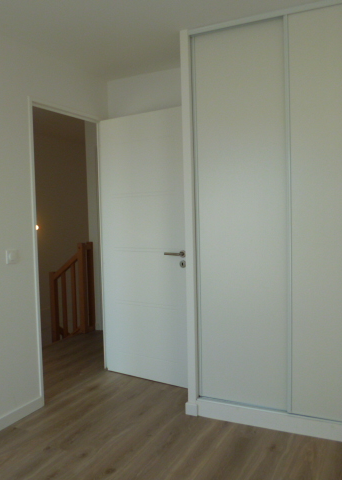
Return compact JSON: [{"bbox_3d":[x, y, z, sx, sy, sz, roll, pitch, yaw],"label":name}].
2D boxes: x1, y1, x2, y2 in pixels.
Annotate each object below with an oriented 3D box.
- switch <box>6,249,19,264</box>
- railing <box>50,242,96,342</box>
[{"bbox_3d":[-0.982,0.105,2.746,0.012,0.085,0.085,0,3,26],"label":"switch"},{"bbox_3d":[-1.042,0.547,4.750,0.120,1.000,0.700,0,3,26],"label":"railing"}]

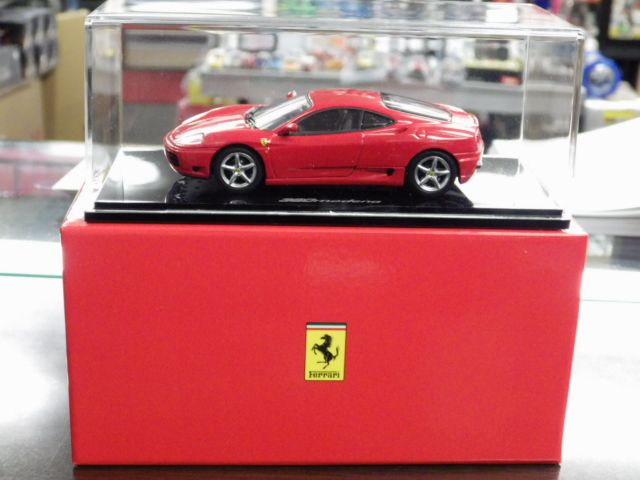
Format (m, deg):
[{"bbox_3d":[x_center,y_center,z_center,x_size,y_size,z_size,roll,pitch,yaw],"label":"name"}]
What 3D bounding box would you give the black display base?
[{"bbox_3d":[0.002,-0.018,0.362,0.147,0.006,0.067,1,19,-3],"label":"black display base"}]

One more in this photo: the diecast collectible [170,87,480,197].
[{"bbox_3d":[0.002,-0.034,0.357,0.104,0.028,0.047,1,19,-2],"label":"diecast collectible"}]

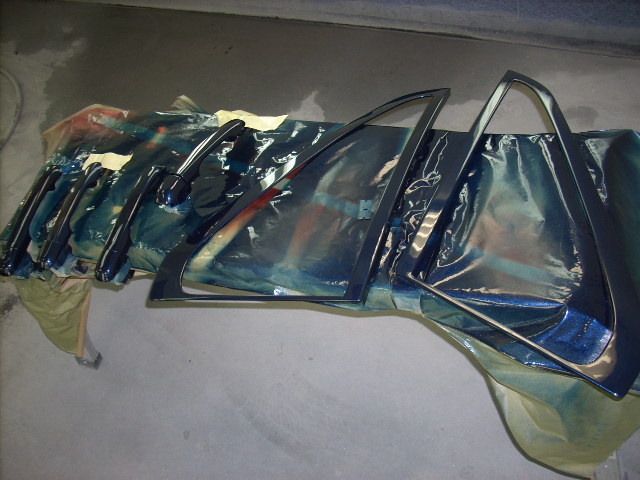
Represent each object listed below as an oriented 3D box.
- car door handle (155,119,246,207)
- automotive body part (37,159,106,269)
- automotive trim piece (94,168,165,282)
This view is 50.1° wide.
[{"bbox_3d":[-0.198,-0.141,1.219,0.040,0.047,0.218,23,56,22],"label":"car door handle"},{"bbox_3d":[-0.414,-0.046,1.158,0.034,0.042,0.225,4,51,8],"label":"automotive body part"},{"bbox_3d":[-0.304,-0.033,1.138,0.034,0.042,0.241,6,51,10],"label":"automotive trim piece"}]

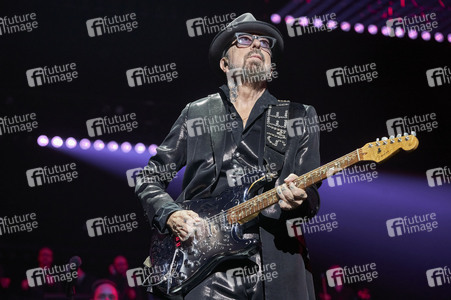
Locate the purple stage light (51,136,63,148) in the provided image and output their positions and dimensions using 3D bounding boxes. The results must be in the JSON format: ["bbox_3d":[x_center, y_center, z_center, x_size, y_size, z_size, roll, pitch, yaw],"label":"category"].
[{"bbox_3d":[-2.660,-0.122,19.835,0.180,0.180,0.180,2,-9,-14],"label":"purple stage light"}]

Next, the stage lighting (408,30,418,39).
[{"bbox_3d":[2.328,-1.430,15.500,0.140,0.140,0.140,-2,-12,9],"label":"stage lighting"}]

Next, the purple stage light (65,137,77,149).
[{"bbox_3d":[-2.446,-0.113,19.906,0.180,0.180,0.180,2,-9,-14],"label":"purple stage light"}]

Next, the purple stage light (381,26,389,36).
[{"bbox_3d":[1.962,-1.458,15.400,0.140,0.140,0.140,-2,-12,7],"label":"purple stage light"}]

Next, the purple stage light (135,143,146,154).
[{"bbox_3d":[-1.372,-0.021,20.251,0.180,0.180,0.180,2,-9,-14],"label":"purple stage light"}]

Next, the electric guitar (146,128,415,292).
[{"bbox_3d":[0.164,0.158,3.835,0.975,0.325,0.063,-27,-43,23],"label":"electric guitar"}]

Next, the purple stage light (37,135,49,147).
[{"bbox_3d":[-2.875,-0.139,19.765,0.180,0.180,0.180,2,-9,-14],"label":"purple stage light"}]

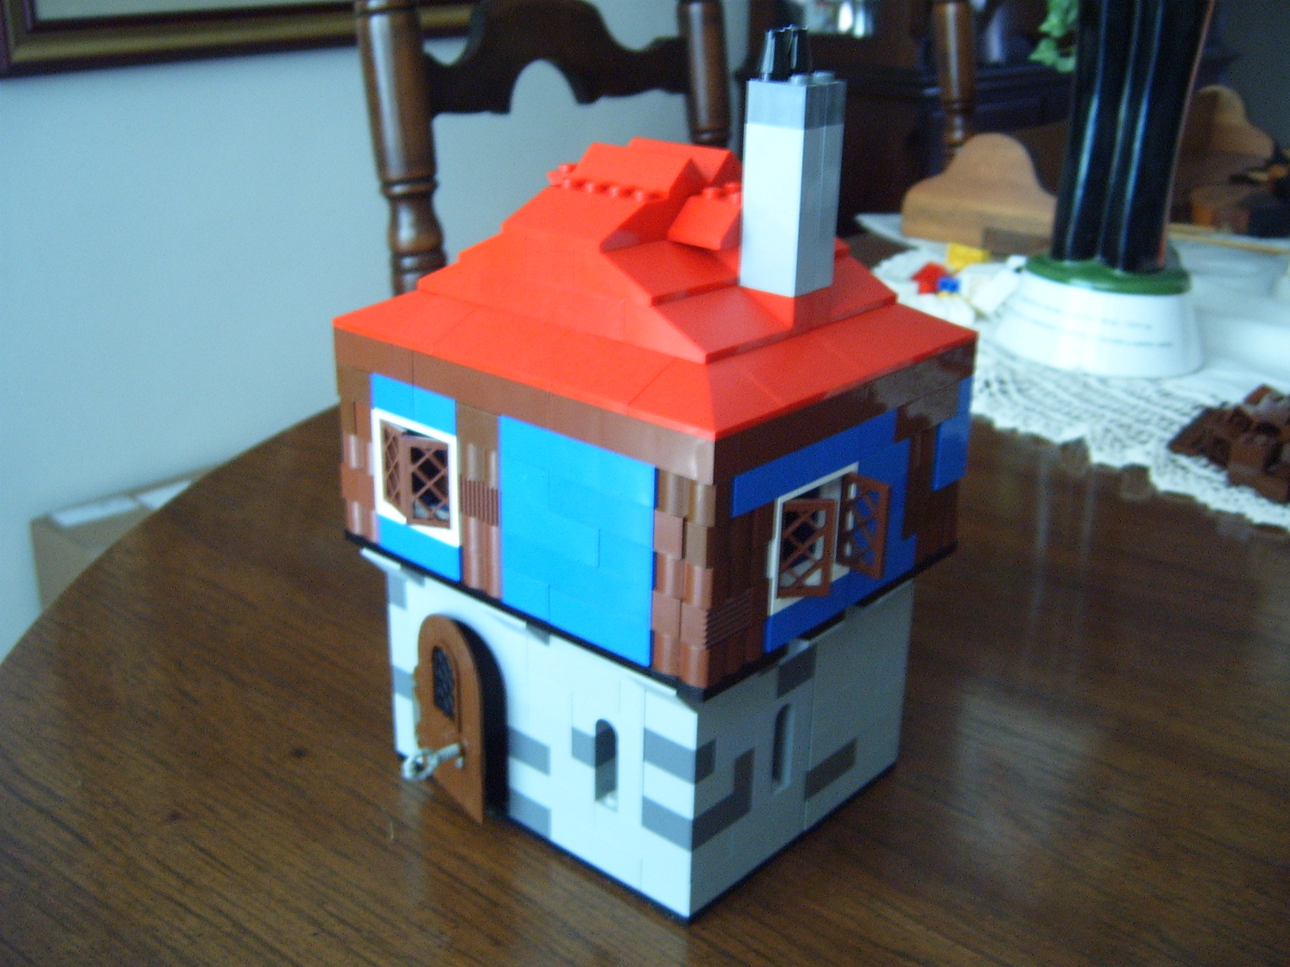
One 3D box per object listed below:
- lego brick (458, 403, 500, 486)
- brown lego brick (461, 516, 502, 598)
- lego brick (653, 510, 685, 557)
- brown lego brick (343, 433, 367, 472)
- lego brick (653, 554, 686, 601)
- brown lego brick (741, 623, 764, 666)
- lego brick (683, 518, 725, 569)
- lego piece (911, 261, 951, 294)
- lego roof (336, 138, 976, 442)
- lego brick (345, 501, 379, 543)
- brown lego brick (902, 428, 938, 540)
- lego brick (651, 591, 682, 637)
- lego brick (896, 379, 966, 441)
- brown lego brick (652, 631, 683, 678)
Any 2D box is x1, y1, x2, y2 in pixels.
[{"bbox_3d":[-0.037,-0.010,0.338,0.016,0.019,0.008,19,27,37],"label":"lego brick"},{"bbox_3d":[-0.038,0.017,0.346,0.016,0.019,0.008,19,27,37],"label":"brown lego brick"},{"bbox_3d":[0.008,0.010,0.301,0.008,0.010,0.009,19,27,37],"label":"lego brick"},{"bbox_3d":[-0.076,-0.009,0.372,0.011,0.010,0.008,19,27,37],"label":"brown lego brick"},{"bbox_3d":[0.007,0.019,0.305,0.008,0.010,0.008,19,27,37],"label":"lego brick"},{"bbox_3d":[0.022,0.035,0.317,0.007,0.010,0.008,18,27,38],"label":"brown lego brick"},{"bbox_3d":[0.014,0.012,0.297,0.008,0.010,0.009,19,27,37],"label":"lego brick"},{"bbox_3d":[0.204,-0.146,0.985,0.026,0.018,0.020,5,21,11],"label":"lego piece"},{"bbox_3d":[0.004,-0.061,0.352,0.128,0.048,0.112,18,27,38],"label":"lego roof"},{"bbox_3d":[-0.074,0.009,0.377,0.016,0.010,0.008,19,27,37],"label":"lego brick"},{"bbox_3d":[0.069,-0.001,0.359,0.008,0.029,0.016,19,27,37],"label":"brown lego brick"},{"bbox_3d":[0.007,0.028,0.310,0.008,0.010,0.008,19,27,37],"label":"lego brick"},{"bbox_3d":[0.069,-0.019,0.355,0.008,0.010,0.032,19,27,37],"label":"lego brick"},{"bbox_3d":[0.007,0.037,0.312,0.008,0.010,0.008,19,27,37],"label":"brown lego brick"}]

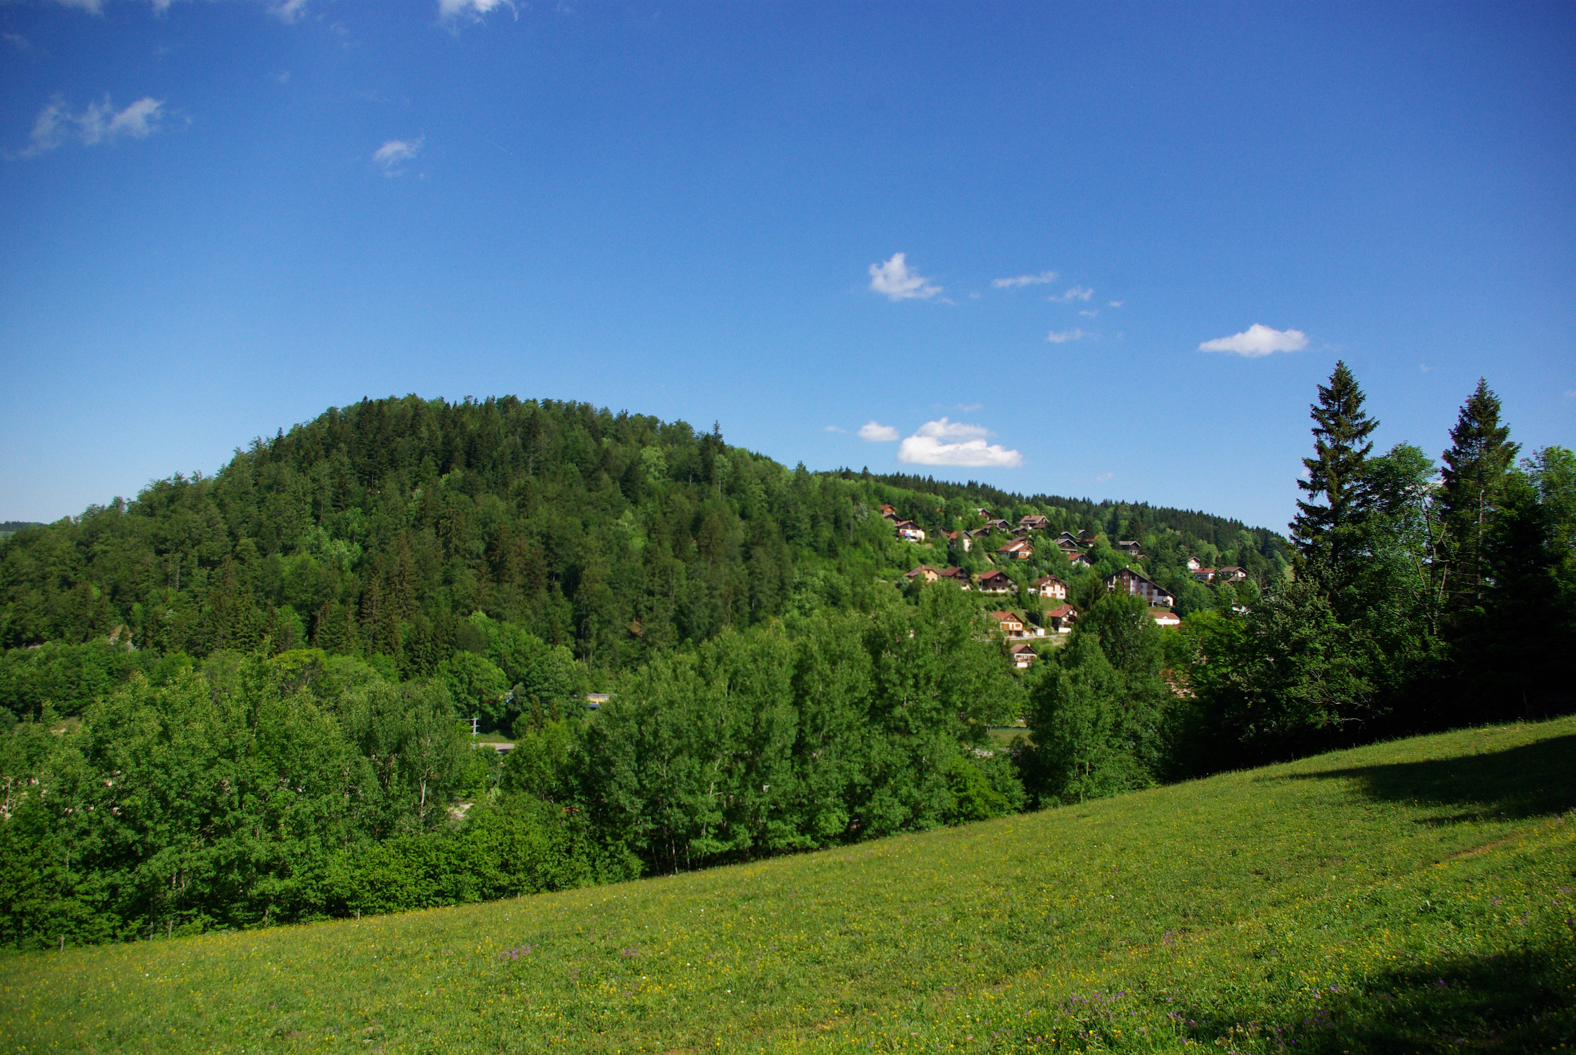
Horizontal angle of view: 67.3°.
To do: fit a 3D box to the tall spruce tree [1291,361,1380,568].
[{"bbox_3d":[25.490,1.570,55.000,5.200,18.590,5.200,0,0,0],"label":"tall spruce tree"}]

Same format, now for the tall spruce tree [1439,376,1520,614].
[{"bbox_3d":[31.020,1.410,53.000,4.200,16.150,4.200,0,0,0],"label":"tall spruce tree"}]

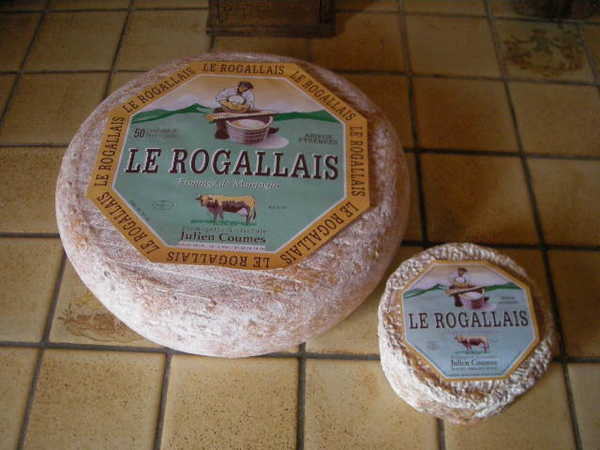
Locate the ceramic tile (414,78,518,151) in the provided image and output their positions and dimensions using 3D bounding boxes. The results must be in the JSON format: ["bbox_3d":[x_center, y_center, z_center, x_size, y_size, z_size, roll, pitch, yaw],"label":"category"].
[{"bbox_3d":[0.167,-0.111,0.630,0.099,0.008,0.099,1,57,1],"label":"ceramic tile"}]

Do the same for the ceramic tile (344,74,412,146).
[{"bbox_3d":[0.064,-0.119,0.647,0.102,0.010,0.102,1,57,1],"label":"ceramic tile"}]

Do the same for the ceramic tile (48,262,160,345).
[{"bbox_3d":[-0.159,0.060,0.532,0.102,0.010,0.102,1,57,0],"label":"ceramic tile"}]

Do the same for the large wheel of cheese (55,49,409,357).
[{"bbox_3d":[-0.054,-0.031,0.518,0.289,0.091,0.289,2,57,1],"label":"large wheel of cheese"}]

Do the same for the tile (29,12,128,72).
[{"bbox_3d":[-0.251,-0.209,0.691,0.099,0.008,0.099,1,57,1],"label":"tile"}]

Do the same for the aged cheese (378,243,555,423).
[{"bbox_3d":[0.130,0.083,0.481,0.134,0.051,0.134,0,57,0],"label":"aged cheese"}]

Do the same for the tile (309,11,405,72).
[{"bbox_3d":[0.064,-0.201,0.688,0.099,0.008,0.099,1,57,1],"label":"tile"}]

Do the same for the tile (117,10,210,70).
[{"bbox_3d":[-0.153,-0.212,0.707,0.102,0.010,0.102,1,57,1],"label":"tile"}]

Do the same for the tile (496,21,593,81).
[{"bbox_3d":[0.274,-0.196,0.687,0.099,0.008,0.099,1,57,1],"label":"tile"}]

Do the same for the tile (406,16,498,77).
[{"bbox_3d":[0.174,-0.203,0.701,0.102,0.010,0.102,1,57,1],"label":"tile"}]

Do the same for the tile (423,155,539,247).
[{"bbox_3d":[0.169,-0.024,0.586,0.102,0.010,0.102,1,57,1],"label":"tile"}]

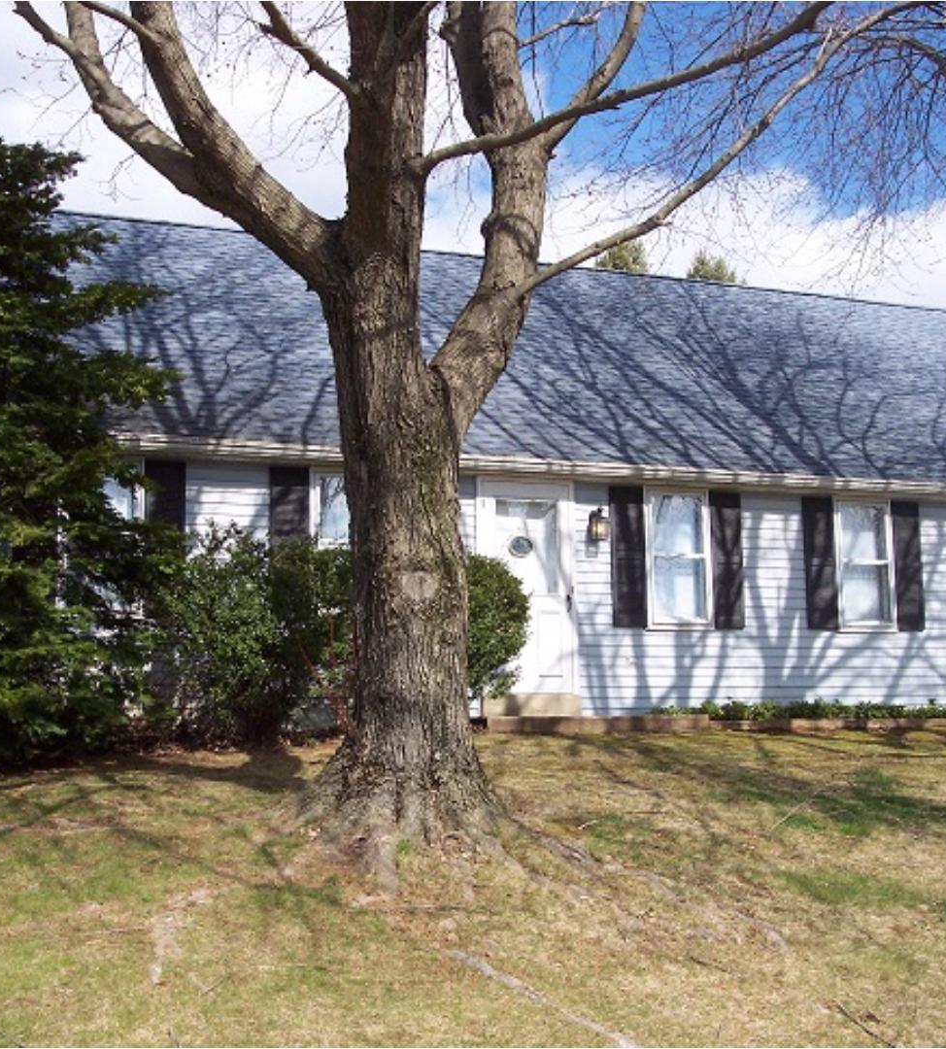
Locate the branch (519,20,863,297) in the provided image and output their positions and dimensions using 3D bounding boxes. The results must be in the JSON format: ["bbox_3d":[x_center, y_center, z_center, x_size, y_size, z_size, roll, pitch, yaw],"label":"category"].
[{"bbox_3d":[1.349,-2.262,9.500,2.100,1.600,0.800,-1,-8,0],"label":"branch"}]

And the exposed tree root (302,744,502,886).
[{"bbox_3d":[-0.406,1.625,8.700,1.170,0.720,1.150,-1,-8,0],"label":"exposed tree root"}]

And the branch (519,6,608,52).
[{"bbox_3d":[0.583,-3.154,9.750,0.550,0.260,0.250,-1,-8,0],"label":"branch"}]

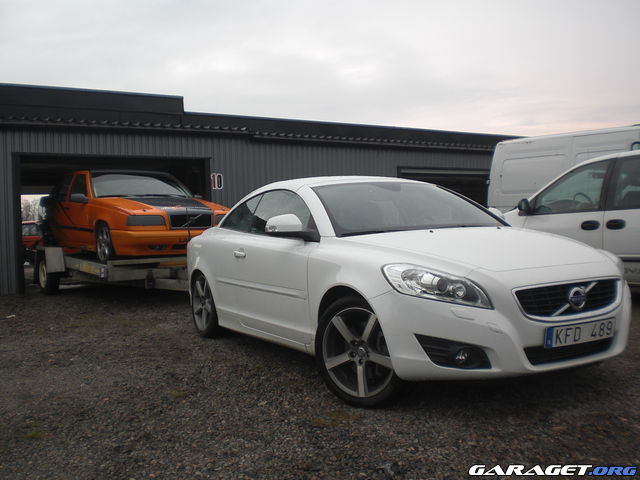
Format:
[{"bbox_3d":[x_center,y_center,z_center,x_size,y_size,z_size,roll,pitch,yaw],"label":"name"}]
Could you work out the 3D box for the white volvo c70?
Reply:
[{"bbox_3d":[0.300,0.179,5.335,1.880,1.400,4.610,-3,2,-29],"label":"white volvo c70"}]

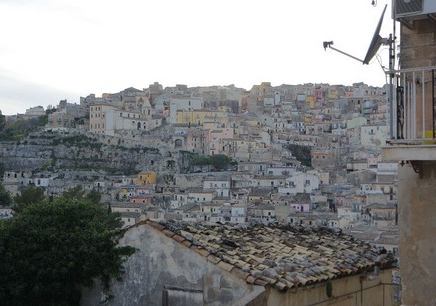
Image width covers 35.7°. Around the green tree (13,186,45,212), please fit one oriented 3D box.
[{"bbox_3d":[-44.806,11.113,160.000,7.566,6.384,6.810,0,-1,0],"label":"green tree"}]

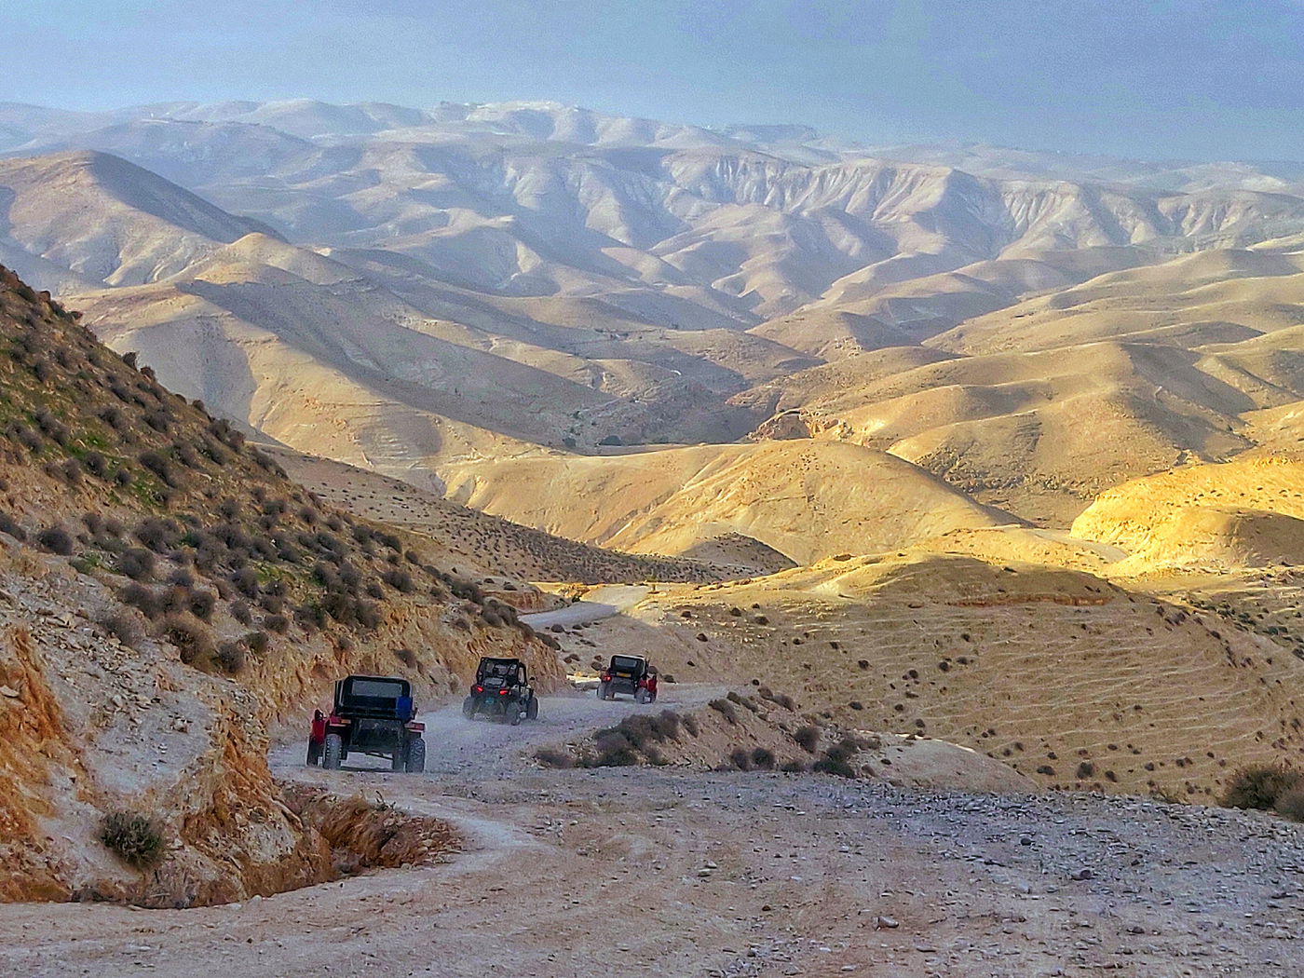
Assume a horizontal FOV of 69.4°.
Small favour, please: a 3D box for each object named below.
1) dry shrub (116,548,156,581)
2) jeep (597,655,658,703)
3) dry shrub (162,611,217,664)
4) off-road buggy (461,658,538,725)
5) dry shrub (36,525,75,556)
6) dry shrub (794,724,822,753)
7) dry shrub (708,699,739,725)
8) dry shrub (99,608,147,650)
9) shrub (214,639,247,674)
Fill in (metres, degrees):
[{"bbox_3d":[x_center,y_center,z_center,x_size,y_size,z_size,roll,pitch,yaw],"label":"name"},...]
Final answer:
[{"bbox_3d":[-10.958,1.590,20.000,0.850,0.700,0.807,-3,9,-29],"label":"dry shrub"},{"bbox_3d":[-0.770,6.946,35.066,1.750,1.680,3.050,3,-8,8],"label":"jeep"},{"bbox_3d":[-8.604,2.783,17.500,0.980,0.880,0.931,-2,8,-26],"label":"dry shrub"},{"bbox_3d":[-4.174,5.663,27.194,1.570,1.840,2.850,3,-8,5],"label":"off-road buggy"},{"bbox_3d":[-11.854,1.011,18.700,0.770,0.580,0.731,-3,9,-32],"label":"dry shrub"},{"bbox_3d":[4.289,6.891,26.000,0.770,0.720,0.731,3,8,10],"label":"dry shrub"},{"bbox_3d":[2.310,7.209,30.500,0.970,0.800,0.921,2,8,5],"label":"dry shrub"},{"bbox_3d":[-9.273,2.463,16.500,0.830,0.700,0.788,-3,9,-30],"label":"dry shrub"},{"bbox_3d":[-8.241,3.284,18.400,0.640,0.620,0.608,-2,8,-24],"label":"shrub"}]

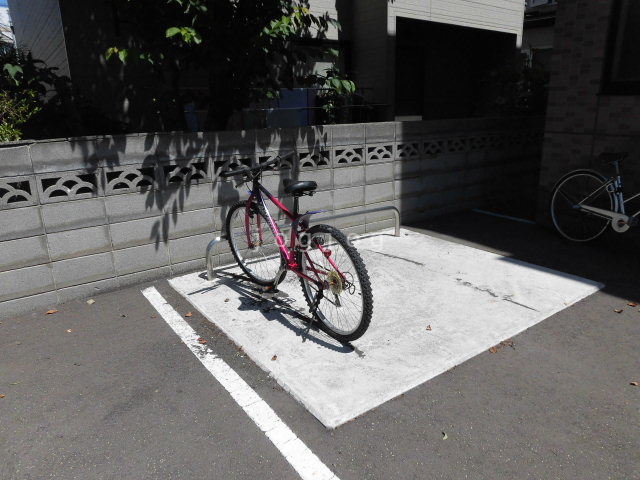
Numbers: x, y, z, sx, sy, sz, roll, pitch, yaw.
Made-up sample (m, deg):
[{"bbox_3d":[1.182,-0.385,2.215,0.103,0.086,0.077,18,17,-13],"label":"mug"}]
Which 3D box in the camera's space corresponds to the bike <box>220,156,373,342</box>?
[{"bbox_3d":[-0.210,0.002,2.806,0.600,0.950,1.620,-13,20,-32],"label":"bike"}]

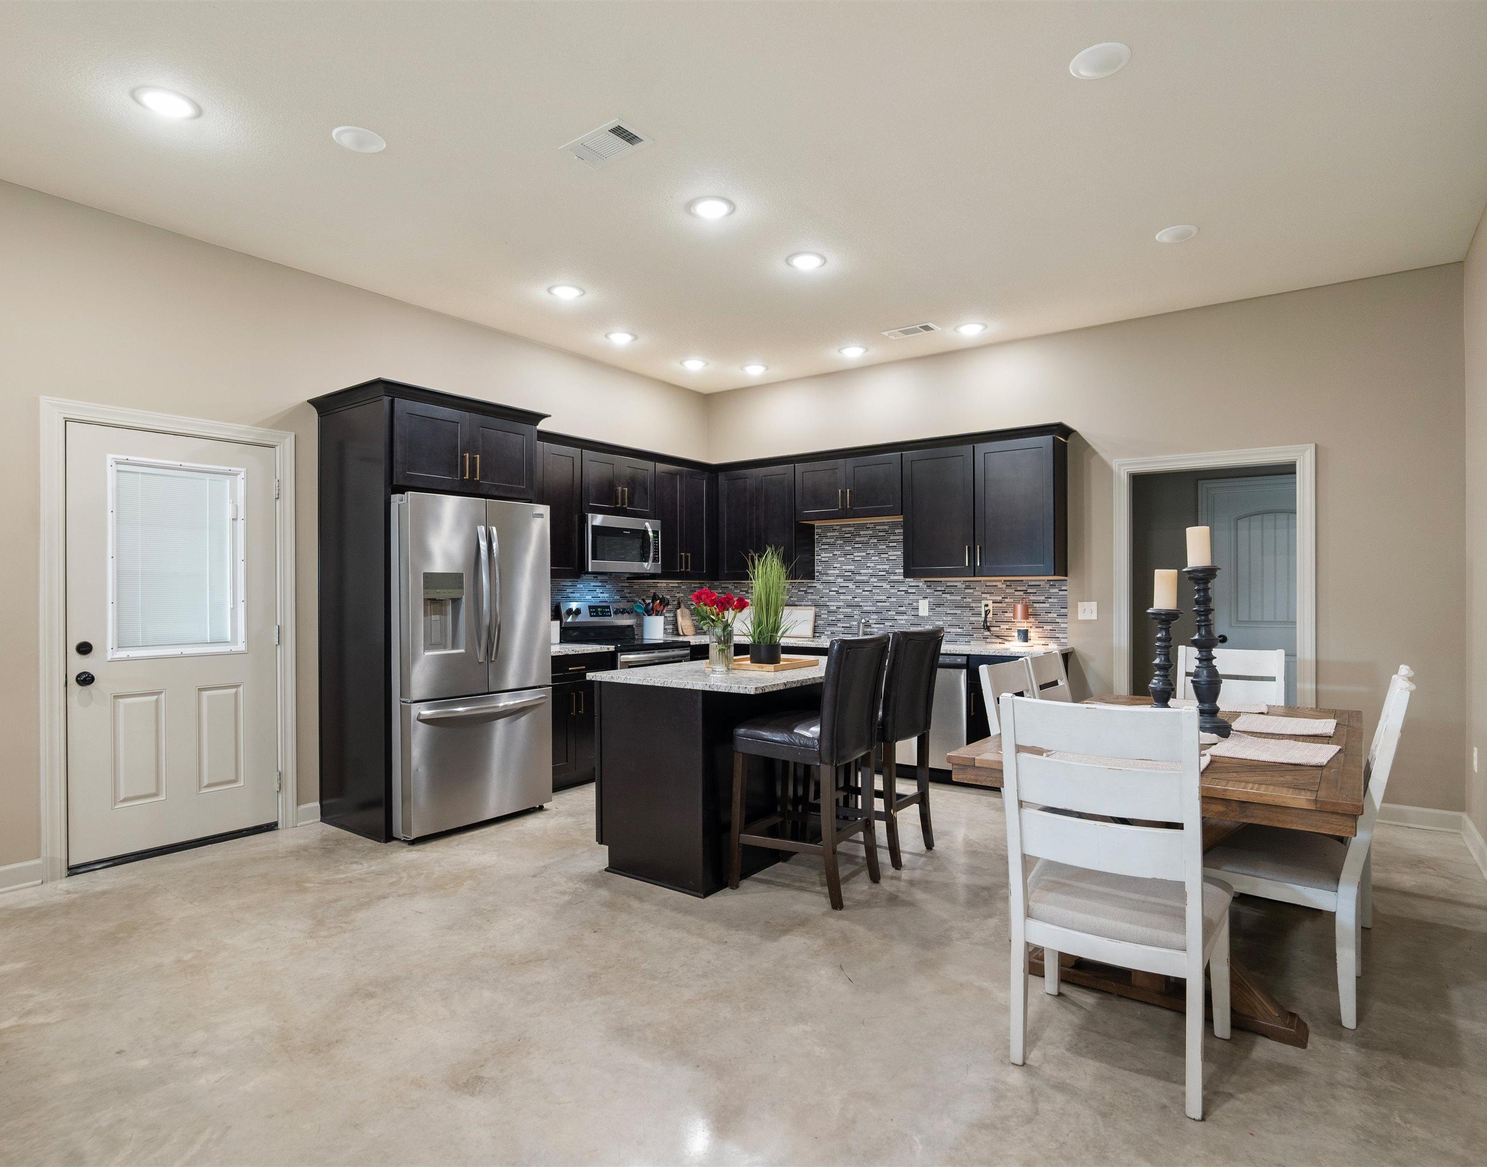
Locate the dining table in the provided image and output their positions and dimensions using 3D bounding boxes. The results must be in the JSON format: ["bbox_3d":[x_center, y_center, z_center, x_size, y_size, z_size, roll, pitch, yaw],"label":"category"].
[{"bbox_3d":[1.681,0.946,2.983,1.080,0.768,1.820,0,0,38],"label":"dining table"}]

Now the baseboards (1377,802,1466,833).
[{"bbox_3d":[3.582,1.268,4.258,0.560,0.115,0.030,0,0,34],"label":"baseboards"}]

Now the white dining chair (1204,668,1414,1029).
[{"bbox_3d":[1.833,0.817,2.604,0.620,1.026,0.510,0,0,39],"label":"white dining chair"}]

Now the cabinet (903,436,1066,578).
[{"bbox_3d":[1.730,-0.511,5.604,1.089,0.930,0.325,0,0,37],"label":"cabinet"}]

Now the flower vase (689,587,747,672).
[{"bbox_3d":[-0.118,0.207,3.617,0.250,0.400,0.230,0,0,0],"label":"flower vase"}]

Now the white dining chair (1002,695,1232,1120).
[{"bbox_3d":[1.054,0.816,2.195,0.510,1.030,0.630,0,0,35],"label":"white dining chair"}]

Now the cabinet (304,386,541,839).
[{"bbox_3d":[-1.797,0.155,4.543,0.760,2.350,1.055,0,0,37],"label":"cabinet"}]

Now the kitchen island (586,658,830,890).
[{"bbox_3d":[0.060,0.875,3.892,0.945,0.910,1.355,0,0,37],"label":"kitchen island"}]

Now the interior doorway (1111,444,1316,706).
[{"bbox_3d":[2.863,0.261,4.781,1.060,2.134,0.150,0,0,34],"label":"interior doorway"}]

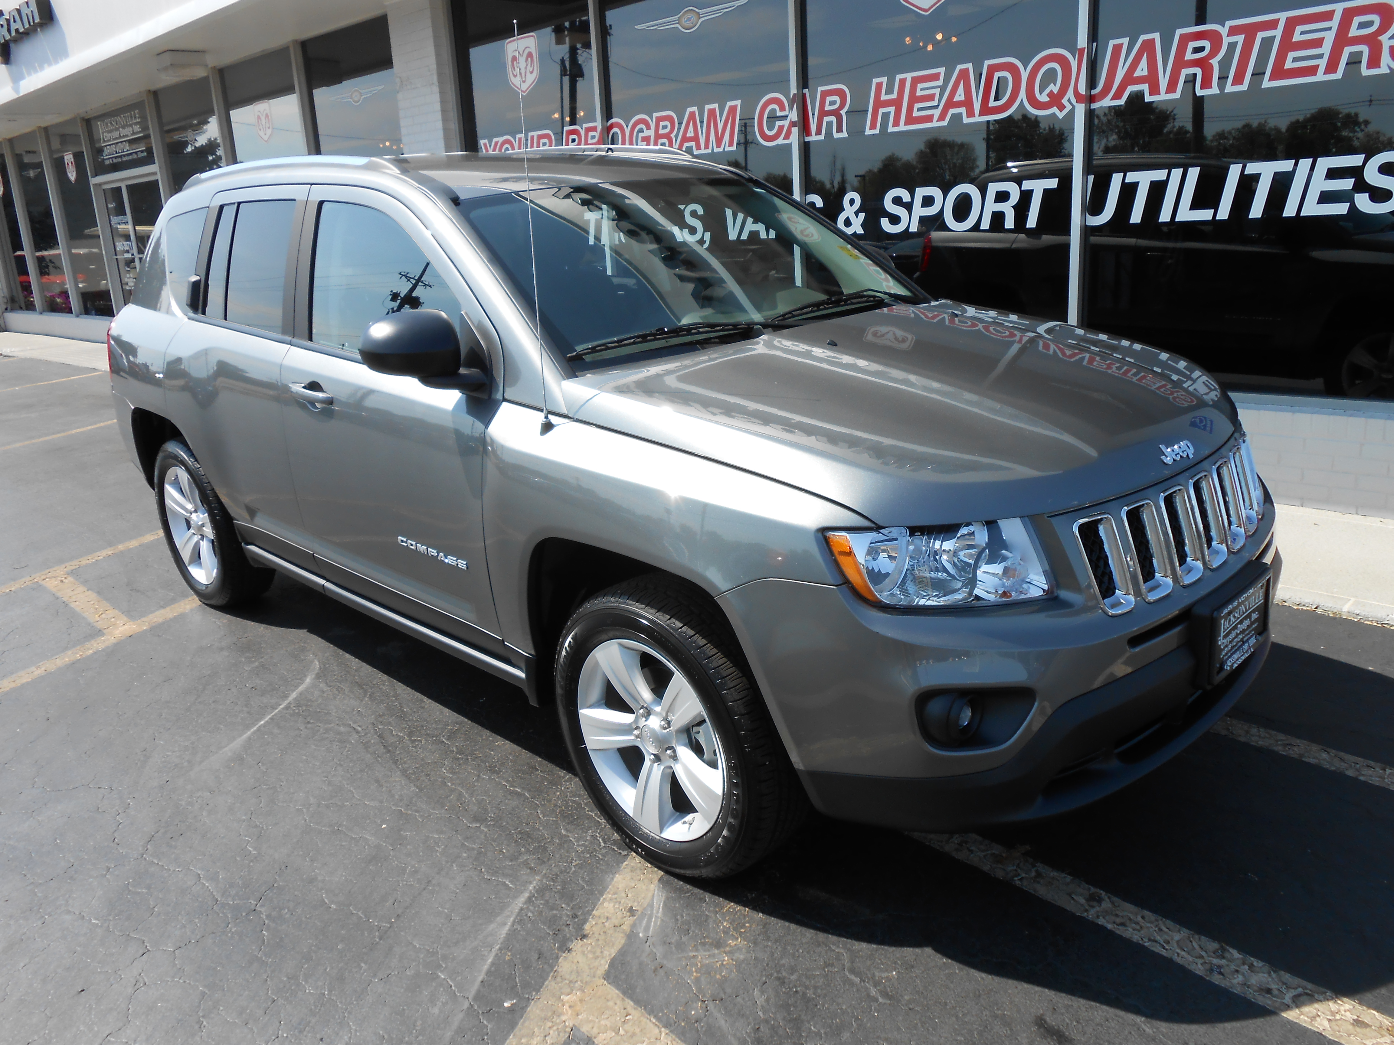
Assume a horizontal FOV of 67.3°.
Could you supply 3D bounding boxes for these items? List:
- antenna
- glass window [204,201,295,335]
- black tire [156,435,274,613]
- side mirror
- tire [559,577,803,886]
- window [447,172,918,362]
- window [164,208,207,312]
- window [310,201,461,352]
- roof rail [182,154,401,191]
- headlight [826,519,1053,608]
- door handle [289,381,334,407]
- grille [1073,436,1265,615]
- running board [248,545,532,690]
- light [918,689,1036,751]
[{"bbox_3d":[-0.361,-0.626,2.275,0.030,0.862,0.030,11,18,43],"label":"antenna"},{"bbox_3d":[-1.468,-0.838,3.420,0.575,0.410,0.050,14,7,43],"label":"glass window"},{"bbox_3d":[-1.905,-0.009,4.142,0.685,0.685,0.220,14,25,42],"label":"black tire"},{"bbox_3d":[-0.605,-0.388,2.377,0.200,0.205,0.245,14,24,43],"label":"side mirror"},{"bbox_3d":[-0.040,0.461,2.387,0.685,0.685,0.220,15,25,43],"label":"tire"},{"bbox_3d":[0.013,-0.756,3.001,1.410,0.120,0.740,-20,60,-42],"label":"window"},{"bbox_3d":[-1.873,-0.957,3.815,0.060,0.370,0.490,7,6,-40],"label":"window"},{"bbox_3d":[-0.832,-0.646,2.809,0.830,0.450,0.050,14,6,42],"label":"window"},{"bbox_3d":[-1.391,-1.154,3.450,1.600,0.078,0.050,14,24,43],"label":"roof rail"},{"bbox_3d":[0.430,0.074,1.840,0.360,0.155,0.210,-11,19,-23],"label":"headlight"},{"bbox_3d":[-1.110,-0.368,3.001,0.250,0.048,0.050,14,24,43],"label":"door handle"},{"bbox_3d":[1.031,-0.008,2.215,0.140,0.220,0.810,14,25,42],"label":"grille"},{"bbox_3d":[-1.013,0.238,3.158,1.670,0.085,0.075,14,24,43],"label":"running board"},{"bbox_3d":[0.512,0.368,1.942,0.210,0.135,0.120,-15,22,-33],"label":"light"}]

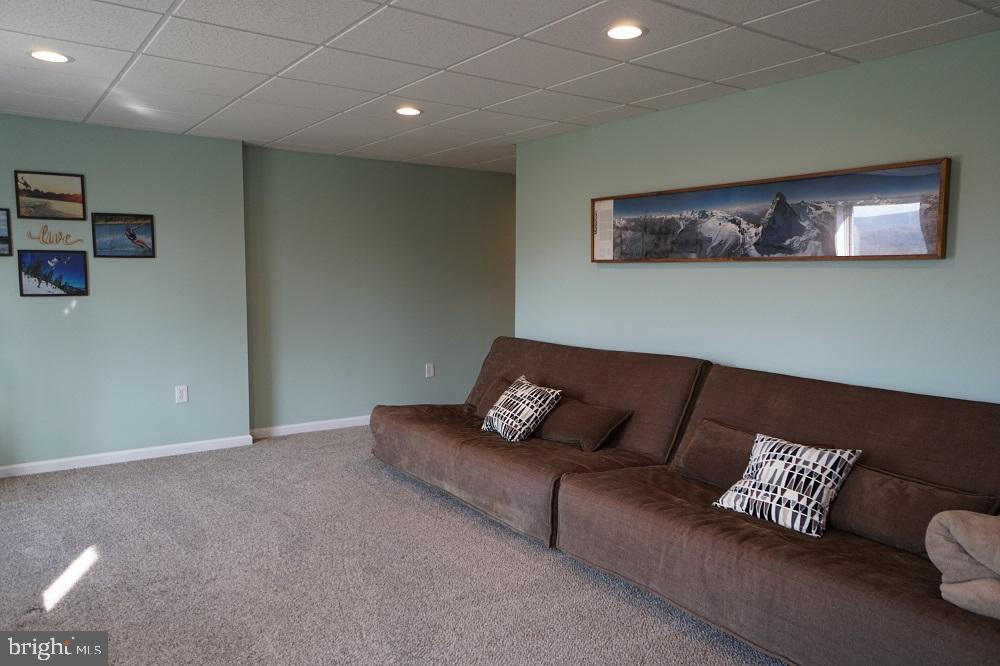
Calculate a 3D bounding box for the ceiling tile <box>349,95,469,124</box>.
[{"bbox_3d":[-0.543,-1.336,4.488,0.610,0.020,0.610,-3,5,-35],"label":"ceiling tile"}]

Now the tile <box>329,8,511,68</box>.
[{"bbox_3d":[-0.339,-1.232,3.149,0.600,0.020,0.600,-3,5,-35],"label":"tile"}]

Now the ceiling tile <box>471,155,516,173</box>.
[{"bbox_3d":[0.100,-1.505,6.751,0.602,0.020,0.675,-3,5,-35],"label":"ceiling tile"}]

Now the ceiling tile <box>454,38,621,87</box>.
[{"bbox_3d":[0.158,-1.254,3.501,0.600,0.020,0.600,-3,5,-35],"label":"ceiling tile"}]

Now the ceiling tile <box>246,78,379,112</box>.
[{"bbox_3d":[-1.040,-1.318,4.147,0.602,0.020,0.602,-3,5,-35],"label":"ceiling tile"}]

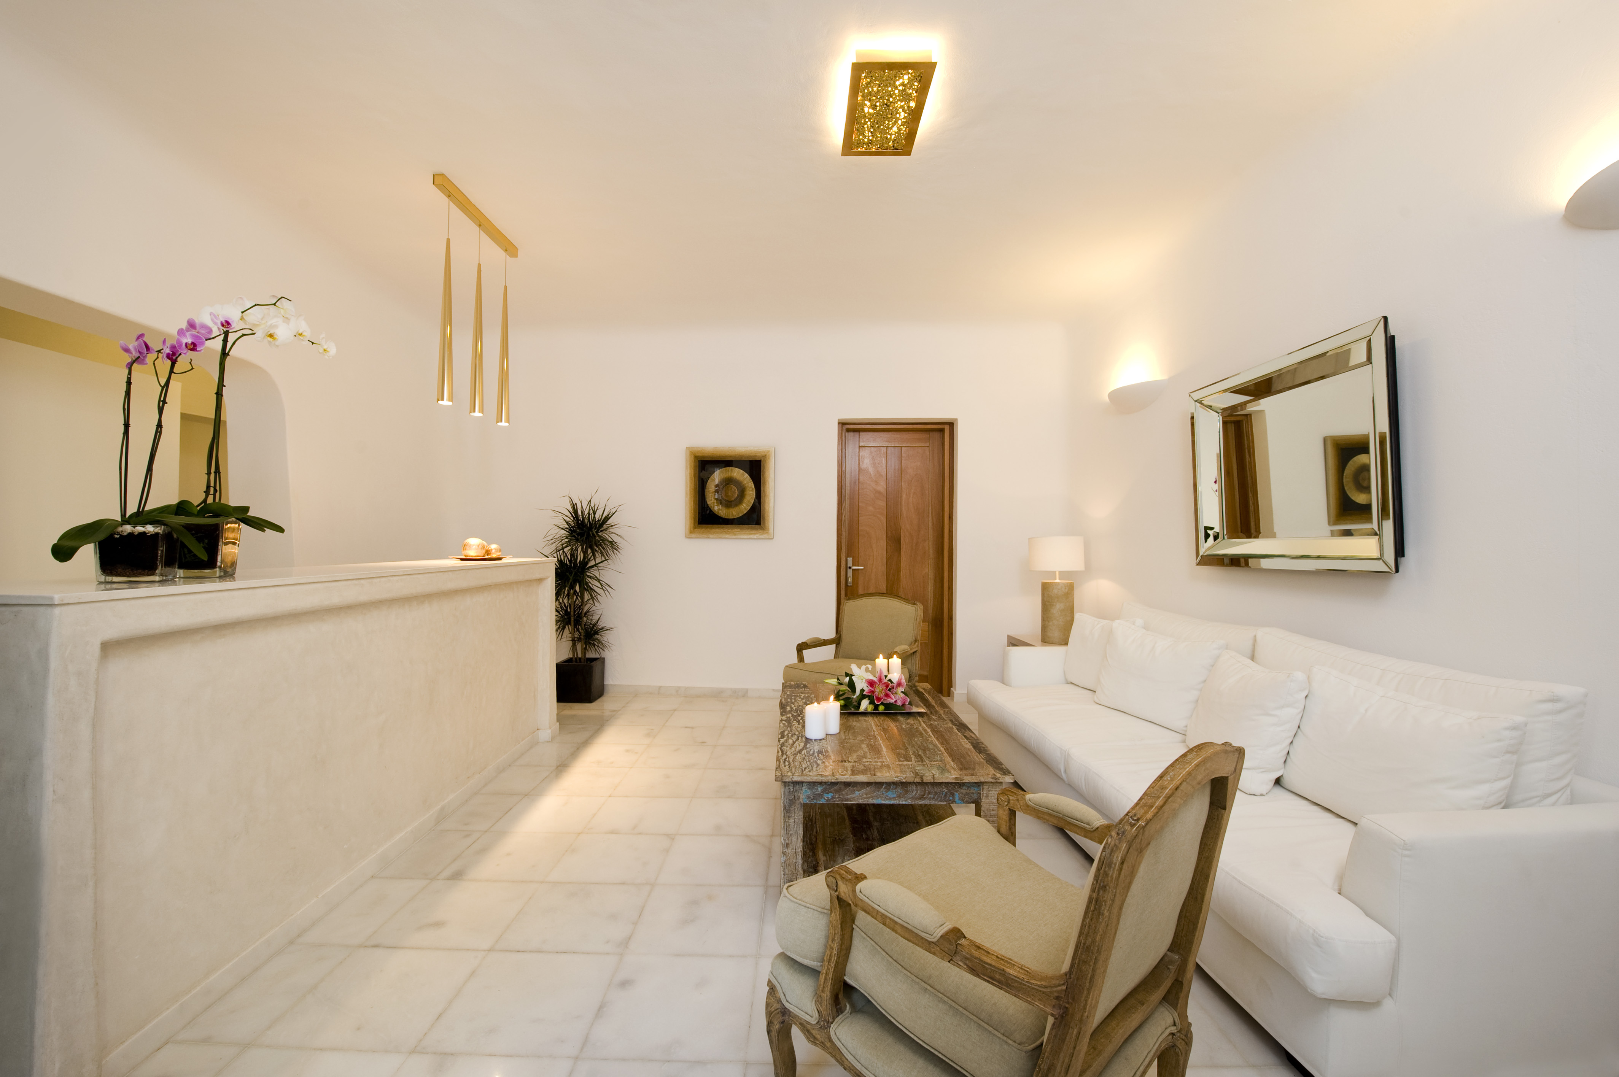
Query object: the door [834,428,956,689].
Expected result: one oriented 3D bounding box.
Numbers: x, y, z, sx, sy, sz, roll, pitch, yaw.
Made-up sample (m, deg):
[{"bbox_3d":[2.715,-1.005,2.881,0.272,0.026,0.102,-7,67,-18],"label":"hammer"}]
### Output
[{"bbox_3d":[0.672,0.162,5.022,0.920,2.170,0.090,1,0,0],"label":"door"}]

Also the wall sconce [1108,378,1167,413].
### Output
[{"bbox_3d":[1.975,-0.839,3.865,0.180,0.135,0.490,1,0,0],"label":"wall sconce"}]

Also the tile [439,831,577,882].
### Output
[{"bbox_3d":[-1.171,1.253,2.471,0.400,0.020,0.390,1,0,0],"label":"tile"}]

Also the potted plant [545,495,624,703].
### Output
[{"bbox_3d":[-1.690,0.420,4.636,0.620,1.550,0.560,1,0,0],"label":"potted plant"}]

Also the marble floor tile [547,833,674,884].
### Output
[{"bbox_3d":[-0.759,1.250,2.452,0.400,0.015,0.385,1,0,0],"label":"marble floor tile"}]

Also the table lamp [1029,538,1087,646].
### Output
[{"bbox_3d":[1.742,0.356,4.420,0.365,0.723,0.365,1,0,0],"label":"table lamp"}]

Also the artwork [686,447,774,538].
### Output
[{"bbox_3d":[-0.620,-0.358,4.910,0.680,0.705,0.060,1,0,0],"label":"artwork"}]

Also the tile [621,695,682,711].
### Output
[{"bbox_3d":[-1.174,1.267,4.812,0.400,0.020,0.400,1,0,0],"label":"tile"}]

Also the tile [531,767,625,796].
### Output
[{"bbox_3d":[-1.136,1.216,3.139,0.393,0.015,0.369,1,0,0],"label":"tile"}]

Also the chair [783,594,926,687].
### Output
[{"bbox_3d":[0.289,0.784,3.741,0.640,0.910,0.730,1,0,30],"label":"chair"}]

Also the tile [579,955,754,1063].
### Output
[{"bbox_3d":[-0.354,1.261,1.698,0.400,0.020,0.390,1,0,0],"label":"tile"}]

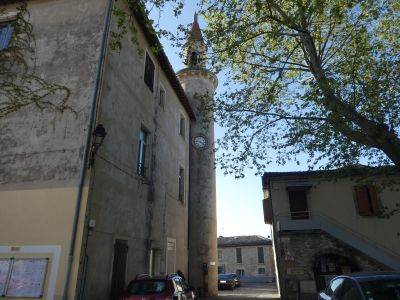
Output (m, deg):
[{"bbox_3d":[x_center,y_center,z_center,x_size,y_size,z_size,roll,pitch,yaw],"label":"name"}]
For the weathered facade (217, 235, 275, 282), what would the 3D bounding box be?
[{"bbox_3d":[5.702,17.209,44.133,11.000,6.700,6.000,-4,-21,9],"label":"weathered facade"}]

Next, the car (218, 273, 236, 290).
[{"bbox_3d":[2.127,12.087,25.654,1.760,1.440,4.200,-2,-21,3],"label":"car"}]

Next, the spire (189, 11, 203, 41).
[{"bbox_3d":[-0.396,-11.512,26.242,1.350,4.110,1.350,-1,-21,0],"label":"spire"}]

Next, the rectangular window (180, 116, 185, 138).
[{"bbox_3d":[-1.300,-1.580,19.755,0.200,1.700,1.150,-5,-22,11],"label":"rectangular window"}]

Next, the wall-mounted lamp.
[{"bbox_3d":[-3.148,-0.166,8.426,0.420,1.260,0.620,13,-25,-30],"label":"wall-mounted lamp"}]

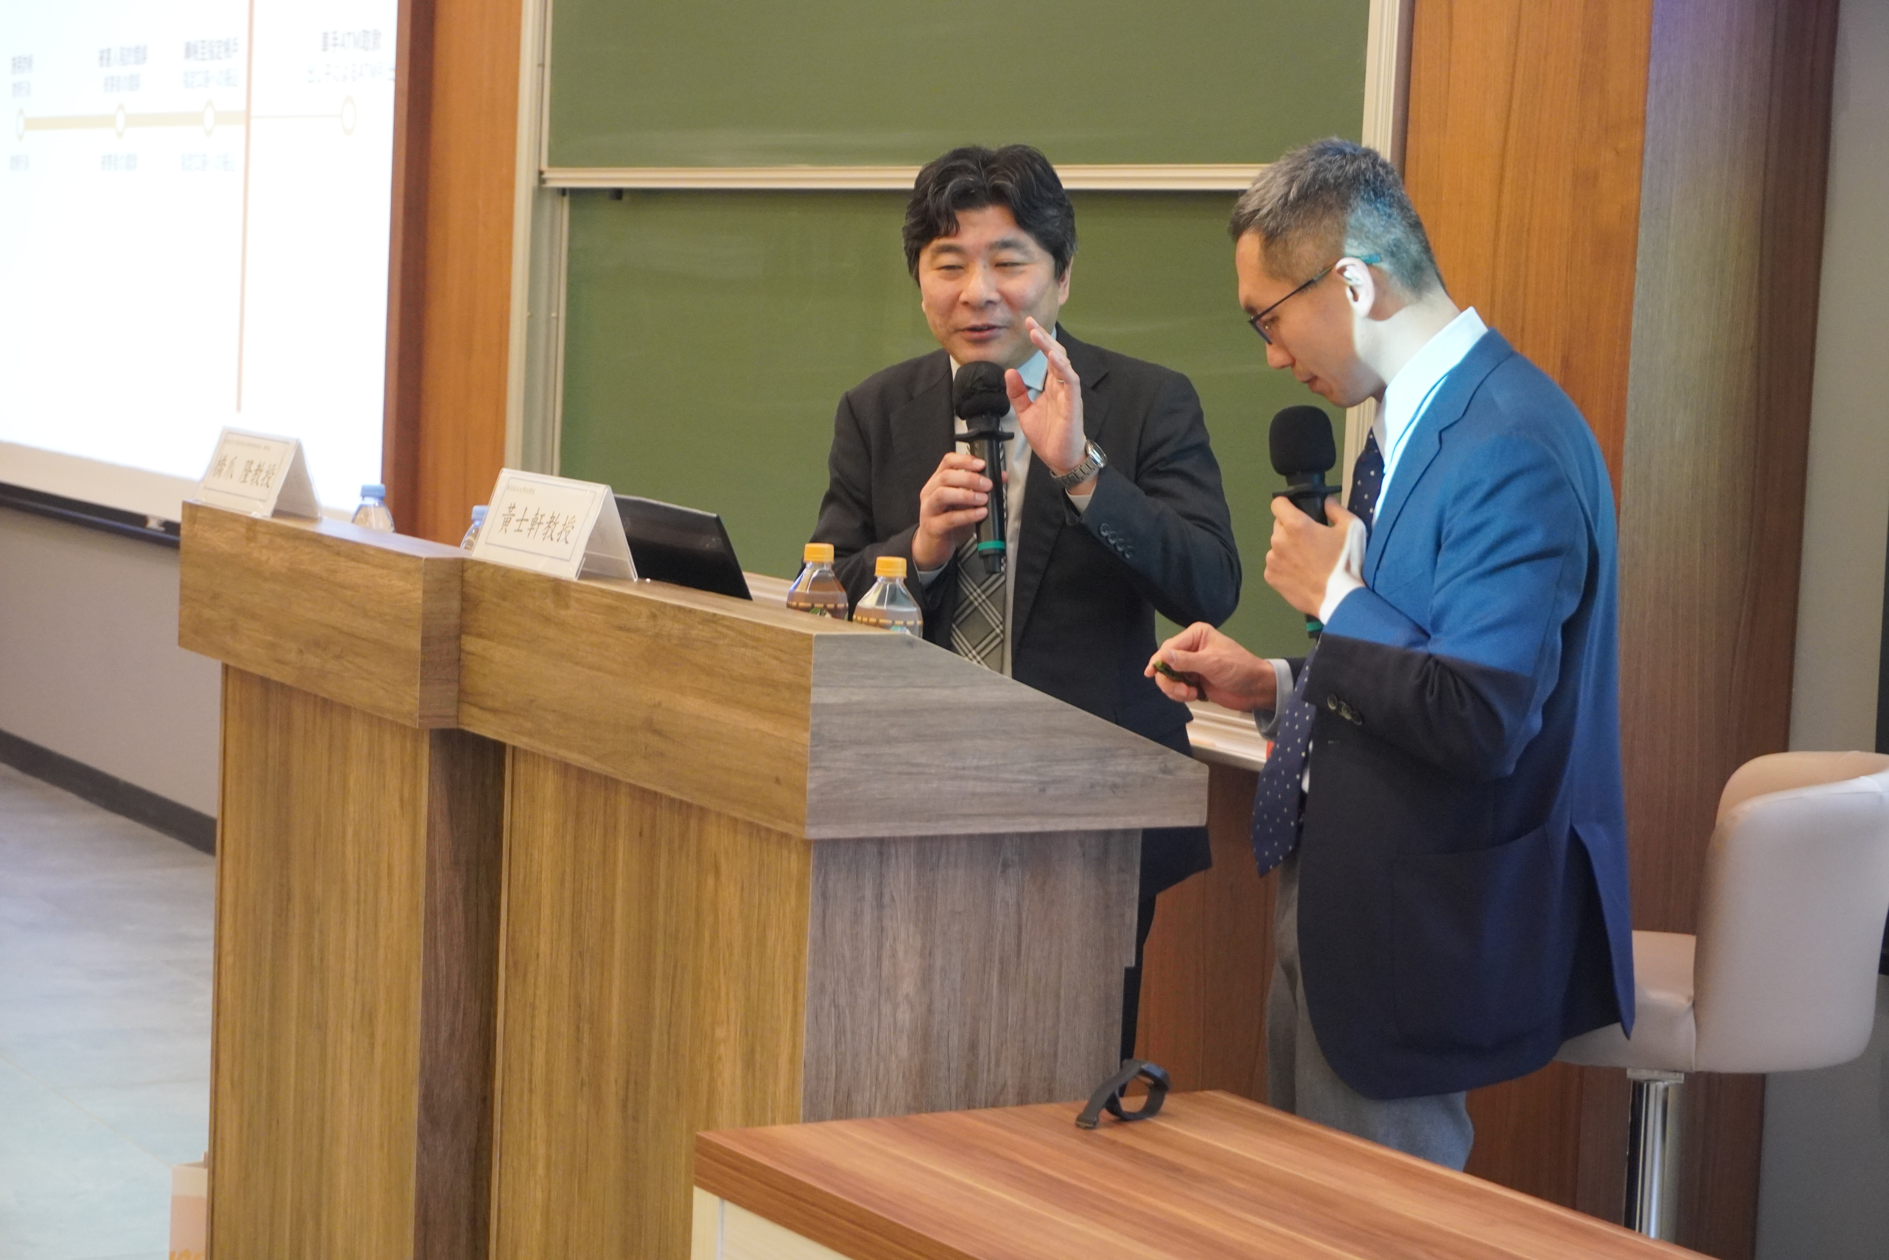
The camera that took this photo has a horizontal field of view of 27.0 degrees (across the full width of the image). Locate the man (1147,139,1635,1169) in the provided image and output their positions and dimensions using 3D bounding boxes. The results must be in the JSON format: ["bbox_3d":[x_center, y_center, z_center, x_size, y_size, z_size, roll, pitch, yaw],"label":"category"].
[{"bbox_3d":[0.416,0.403,3.830,0.480,1.740,0.520,2,5,-1],"label":"man"}]

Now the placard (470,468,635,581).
[{"bbox_3d":[-0.452,-0.123,4.551,0.073,0.105,0.292,0,6,-30],"label":"placard"}]

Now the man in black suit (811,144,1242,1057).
[{"bbox_3d":[0.078,0.315,4.553,0.490,1.740,0.380,5,6,21],"label":"man in black suit"}]

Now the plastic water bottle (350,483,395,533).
[{"bbox_3d":[-0.750,-0.091,5.139,0.064,0.200,0.064,0,6,-29],"label":"plastic water bottle"}]

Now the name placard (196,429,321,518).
[{"bbox_3d":[-0.925,-0.213,5.305,0.073,0.105,0.292,0,6,-30],"label":"name placard"}]

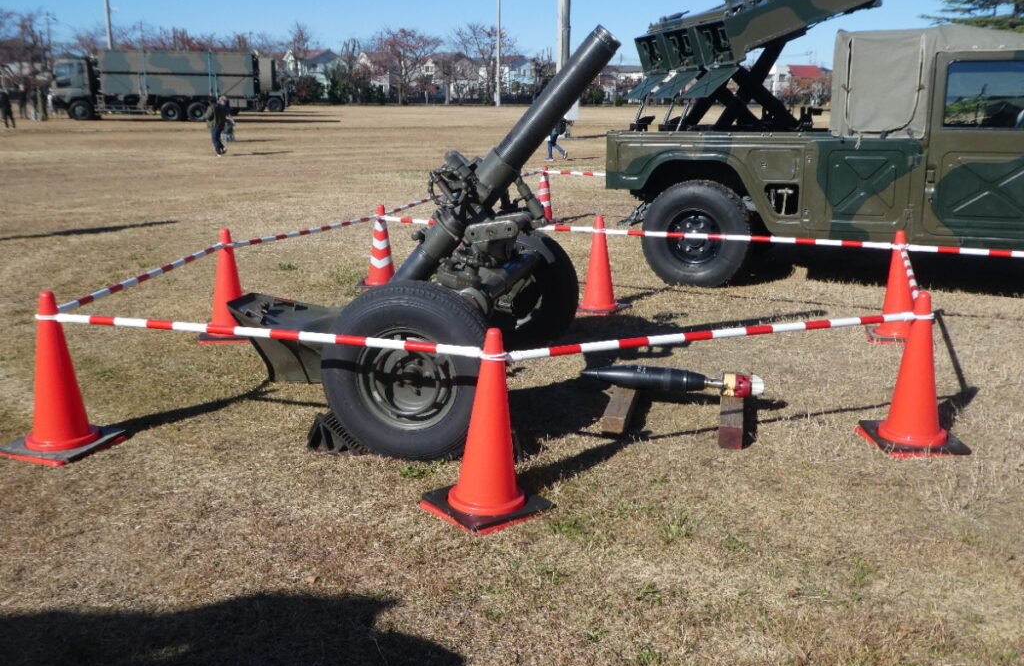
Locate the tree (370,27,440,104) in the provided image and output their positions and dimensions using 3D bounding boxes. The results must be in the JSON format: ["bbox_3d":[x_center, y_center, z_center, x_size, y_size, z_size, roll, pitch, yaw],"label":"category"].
[{"bbox_3d":[-13.096,-32.561,111.885,8.626,8.966,8.195,0,14,0],"label":"tree"}]

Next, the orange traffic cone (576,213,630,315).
[{"bbox_3d":[0.651,-0.528,6.845,0.370,0.700,0.370,11,17,35],"label":"orange traffic cone"}]

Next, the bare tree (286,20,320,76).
[{"bbox_3d":[-25.786,-32.961,111.814,4.436,9.537,4.214,0,14,0],"label":"bare tree"}]

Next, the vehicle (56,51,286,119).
[{"bbox_3d":[-18.088,-13.077,48.853,11.000,3.450,2.500,-1,14,-7],"label":"vehicle"}]

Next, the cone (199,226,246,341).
[{"bbox_3d":[-1.844,-0.320,5.987,0.370,0.710,0.370,-1,15,-7],"label":"cone"}]

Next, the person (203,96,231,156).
[{"bbox_3d":[-7.812,-5.427,24.105,0.660,1.565,0.520,-7,16,-26],"label":"person"}]

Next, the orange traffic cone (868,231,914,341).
[{"bbox_3d":[2.556,-0.325,6.086,0.370,0.700,0.370,2,14,7],"label":"orange traffic cone"}]

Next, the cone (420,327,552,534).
[{"bbox_3d":[-0.086,0.322,3.450,0.370,0.700,0.370,-12,19,-40],"label":"cone"}]

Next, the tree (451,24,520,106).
[{"bbox_3d":[-3.236,-32.784,111.828,8.133,9.425,7.726,0,14,0],"label":"tree"}]

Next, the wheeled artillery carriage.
[{"bbox_3d":[-0.510,-0.592,4.732,2.080,1.840,1.930,4,15,16],"label":"wheeled artillery carriage"}]

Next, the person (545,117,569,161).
[{"bbox_3d":[1.248,-5.642,26.000,0.650,1.570,0.550,-1,14,-5],"label":"person"}]

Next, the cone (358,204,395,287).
[{"bbox_3d":[-1.066,-0.704,7.599,0.370,0.710,0.370,-1,14,-5],"label":"cone"}]

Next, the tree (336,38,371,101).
[{"bbox_3d":[-15.902,-26.336,92.000,3.300,6.700,3.300,0,14,0],"label":"tree"}]

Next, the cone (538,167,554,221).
[{"bbox_3d":[0.422,-1.749,11.577,0.370,0.710,0.370,-10,17,-34],"label":"cone"}]

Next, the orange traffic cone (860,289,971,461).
[{"bbox_3d":[1.836,0.158,4.147,0.370,0.700,0.370,-1,14,-4],"label":"orange traffic cone"}]

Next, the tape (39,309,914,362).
[{"bbox_3d":[-0.085,0.006,3.700,3.936,0.064,0.740,0,14,-2],"label":"tape"}]

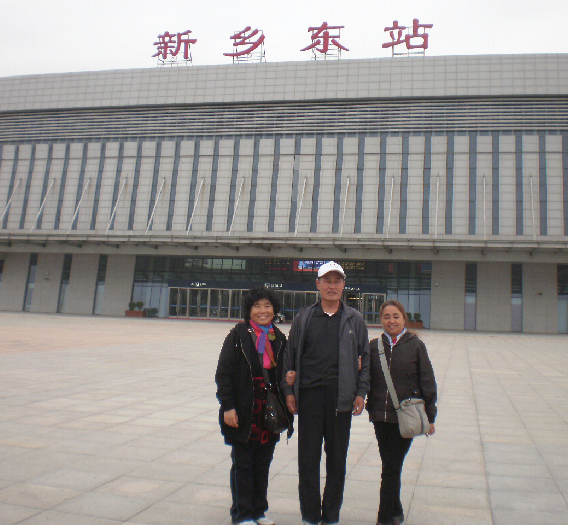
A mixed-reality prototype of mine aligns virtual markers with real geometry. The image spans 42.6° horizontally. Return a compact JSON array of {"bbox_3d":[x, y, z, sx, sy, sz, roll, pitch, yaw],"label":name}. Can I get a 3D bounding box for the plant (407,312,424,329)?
[{"bbox_3d":[10.385,4.675,58.745,1.800,1.250,0.650,1,-3,14],"label":"plant"}]

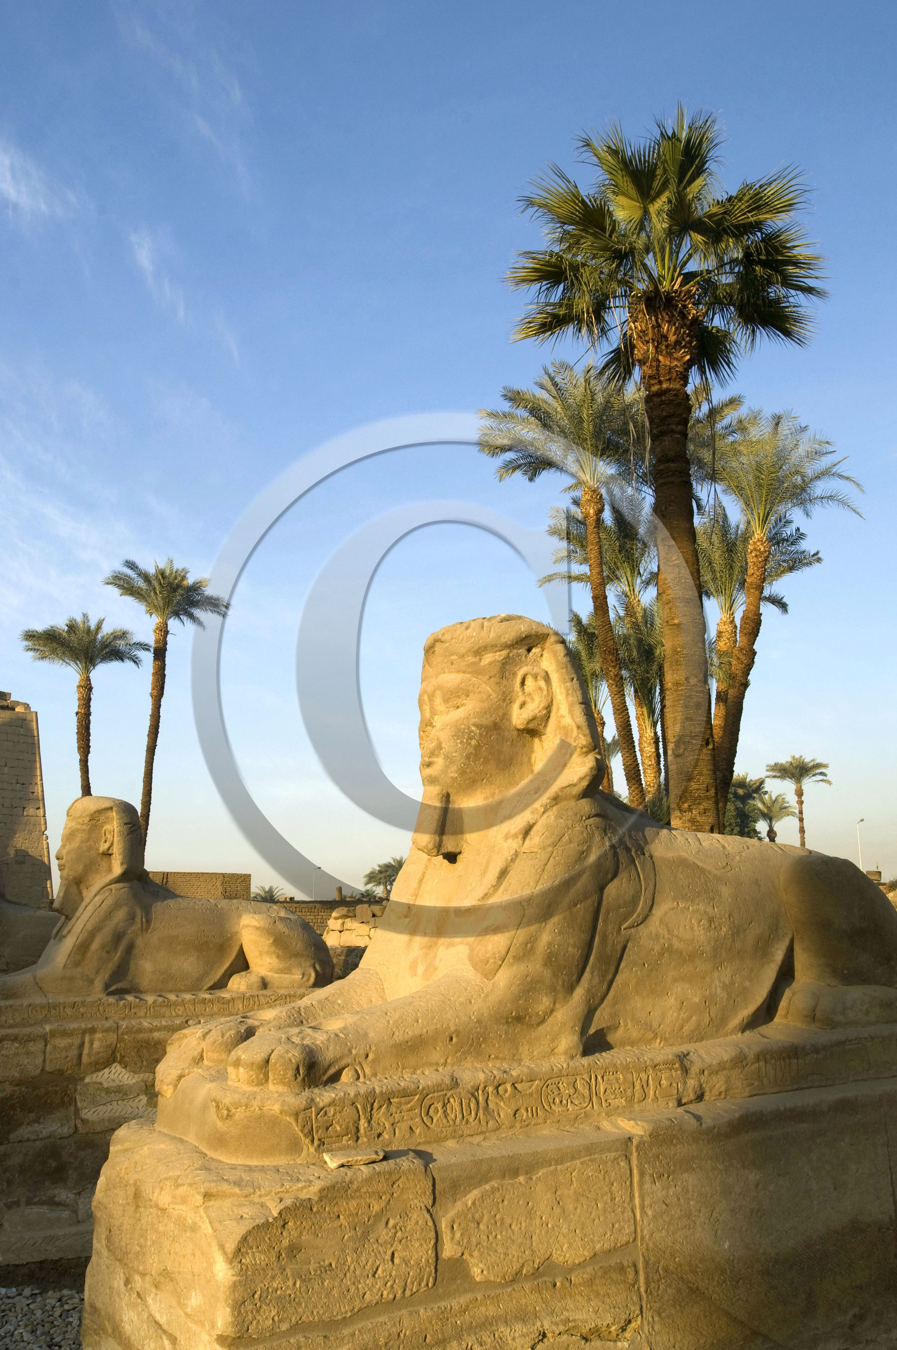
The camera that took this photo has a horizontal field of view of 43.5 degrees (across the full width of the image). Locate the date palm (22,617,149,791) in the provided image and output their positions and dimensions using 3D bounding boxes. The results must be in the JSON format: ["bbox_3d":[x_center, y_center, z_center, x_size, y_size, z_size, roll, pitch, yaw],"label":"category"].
[{"bbox_3d":[-15.402,4.739,46.137,5.400,15.040,5.400,0,-13,0],"label":"date palm"}]

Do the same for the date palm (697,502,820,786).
[{"bbox_3d":[6.943,1.580,26.282,4.240,11.910,4.240,0,-13,0],"label":"date palm"}]

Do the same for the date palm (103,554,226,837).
[{"bbox_3d":[-10.464,3.038,40.299,4.540,15.140,4.540,0,-13,0],"label":"date palm"}]

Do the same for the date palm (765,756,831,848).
[{"bbox_3d":[26.296,13.221,83.179,4.920,14.640,4.920,0,-13,0],"label":"date palm"}]

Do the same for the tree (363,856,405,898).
[{"bbox_3d":[-5.960,21.555,107.893,4.480,8.280,4.480,0,-13,0],"label":"tree"}]

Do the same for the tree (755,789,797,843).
[{"bbox_3d":[23.786,14.173,80.901,3.230,11.750,3.230,0,-13,0],"label":"tree"}]

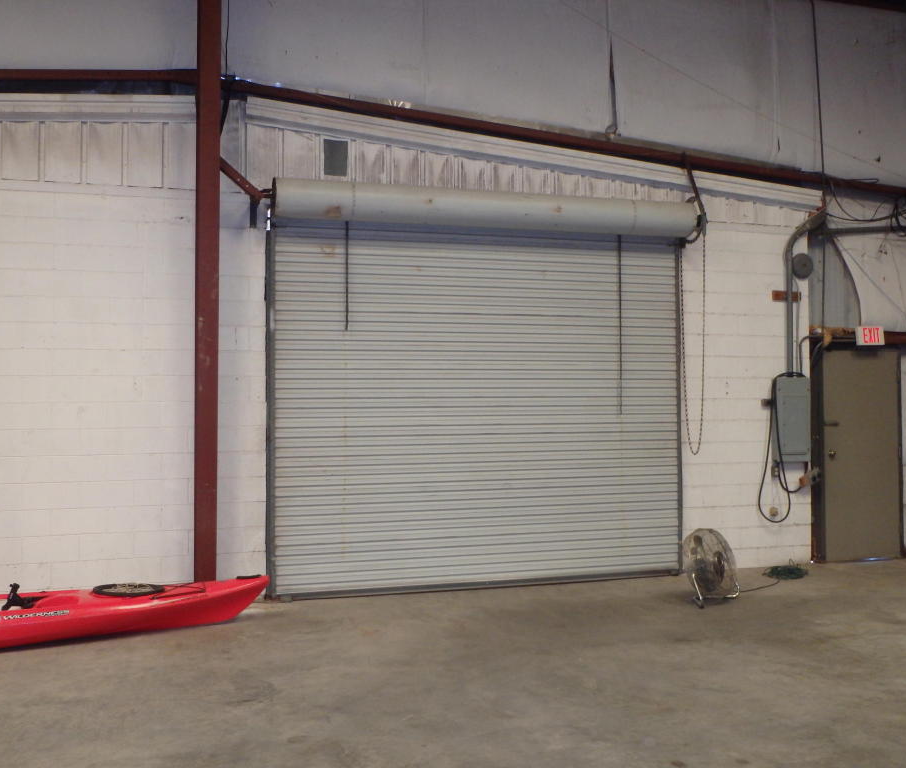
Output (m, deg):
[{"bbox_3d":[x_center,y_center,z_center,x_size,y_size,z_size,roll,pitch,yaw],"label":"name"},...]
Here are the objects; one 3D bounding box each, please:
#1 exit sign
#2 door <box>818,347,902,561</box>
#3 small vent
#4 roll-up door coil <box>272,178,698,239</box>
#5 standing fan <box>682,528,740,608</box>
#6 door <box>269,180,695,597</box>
[{"bbox_3d":[4.172,-0.477,9.461,0.305,0.190,0.050,0,-1,-17],"label":"exit sign"},{"bbox_3d":[4.125,0.703,9.538,0.950,2.120,0.070,0,-1,-17],"label":"door"},{"bbox_3d":[-0.987,-1.917,8.024,0.209,0.305,0.040,0,-1,-17],"label":"small vent"},{"bbox_3d":[0.390,-1.473,8.087,3.800,0.340,0.350,0,-1,-17],"label":"roll-up door coil"},{"bbox_3d":[2.056,1.442,7.473,0.500,0.570,0.300,0,-1,-32],"label":"standing fan"},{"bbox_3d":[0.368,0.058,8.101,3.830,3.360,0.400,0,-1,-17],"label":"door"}]

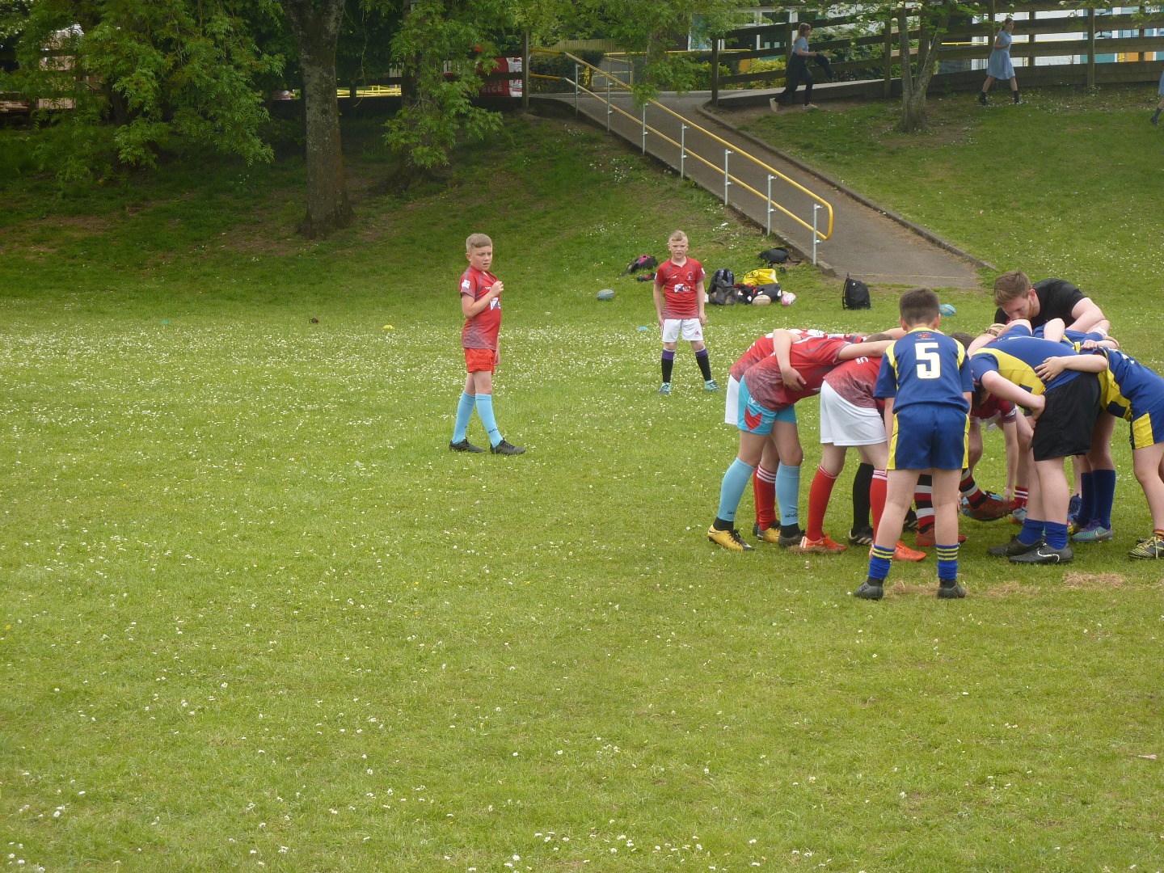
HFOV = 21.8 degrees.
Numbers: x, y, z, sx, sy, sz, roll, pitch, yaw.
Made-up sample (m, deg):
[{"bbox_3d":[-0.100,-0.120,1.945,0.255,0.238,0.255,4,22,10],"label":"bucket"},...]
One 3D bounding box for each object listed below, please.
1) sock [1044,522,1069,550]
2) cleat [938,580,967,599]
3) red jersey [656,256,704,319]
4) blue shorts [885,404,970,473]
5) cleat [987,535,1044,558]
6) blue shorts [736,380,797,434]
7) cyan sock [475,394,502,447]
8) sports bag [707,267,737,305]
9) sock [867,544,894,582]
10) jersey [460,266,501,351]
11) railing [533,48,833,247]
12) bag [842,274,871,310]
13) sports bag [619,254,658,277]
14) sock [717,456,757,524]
[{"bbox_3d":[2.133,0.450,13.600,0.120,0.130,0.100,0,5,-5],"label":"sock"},{"bbox_3d":[1.501,0.617,12.260,0.090,0.085,0.240,2,5,24],"label":"cleat"},{"bbox_3d":[0.840,-1.277,26.000,0.430,0.555,0.250,0,5,0],"label":"red jersey"},{"bbox_3d":[1.418,-0.002,12.400,0.335,0.300,0.250,1,5,8],"label":"blue shorts"},{"bbox_3d":[1.958,0.493,13.620,0.275,0.100,0.100,1,4,10],"label":"cleat"},{"bbox_3d":[0.871,-0.162,14.030,0.260,0.290,0.310,17,8,13],"label":"blue shorts"},{"bbox_3d":[-0.610,-0.107,19.800,0.120,0.350,0.105,-12,4,19],"label":"cyan sock"},{"bbox_3d":[1.967,-2.094,42.500,0.420,0.510,0.300,0,4,0],"label":"sports bag"},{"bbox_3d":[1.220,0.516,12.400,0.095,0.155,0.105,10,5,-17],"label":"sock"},{"bbox_3d":[-0.665,-0.837,19.750,0.250,0.560,0.380,3,5,31],"label":"jersey"},{"bbox_3d":[1.457,-5.136,53.188,0.550,3.880,14.060,-1,5,-18],"label":"railing"},{"bbox_3d":[4.018,-2.105,44.200,0.250,0.490,0.320,4,6,44],"label":"bag"},{"bbox_3d":[0.906,-2.683,47.500,0.580,0.340,0.360,-1,5,-11],"label":"sports bag"},{"bbox_3d":[0.712,0.253,13.930,0.115,0.300,0.100,21,11,17],"label":"sock"}]

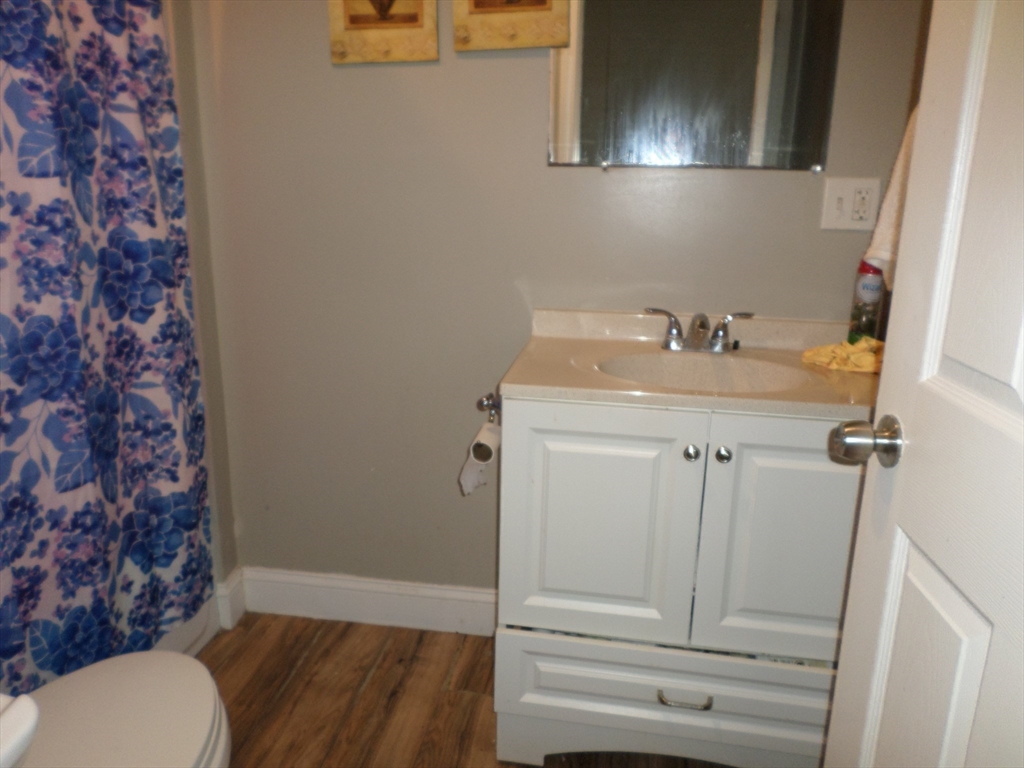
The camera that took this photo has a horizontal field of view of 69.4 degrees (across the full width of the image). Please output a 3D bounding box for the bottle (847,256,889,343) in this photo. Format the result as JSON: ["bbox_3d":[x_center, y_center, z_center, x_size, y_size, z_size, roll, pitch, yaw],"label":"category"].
[{"bbox_3d":[0.786,-0.165,1.641,0.057,0.227,0.057,3,15,8],"label":"bottle"}]

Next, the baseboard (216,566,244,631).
[{"bbox_3d":[-0.802,0.611,2.128,0.039,0.143,0.108,3,15,8],"label":"baseboard"}]

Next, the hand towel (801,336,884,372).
[{"bbox_3d":[0.725,-0.064,1.595,0.168,0.052,0.118,3,15,8],"label":"hand towel"}]

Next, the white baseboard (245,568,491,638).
[{"bbox_3d":[-0.384,0.622,2.120,0.832,0.143,0.016,3,15,8],"label":"white baseboard"}]

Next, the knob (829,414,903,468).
[{"bbox_3d":[0.431,0.069,0.909,0.063,0.065,0.065,3,15,5],"label":"knob"}]

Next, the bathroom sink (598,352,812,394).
[{"bbox_3d":[0.395,0.034,1.550,0.425,0.128,0.340,3,15,8],"label":"bathroom sink"}]

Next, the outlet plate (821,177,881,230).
[{"bbox_3d":[0.770,-0.408,1.682,0.114,0.113,0.009,3,15,8],"label":"outlet plate"}]

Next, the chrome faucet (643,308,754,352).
[{"bbox_3d":[0.428,-0.114,1.687,0.243,0.090,0.133,3,15,8],"label":"chrome faucet"}]

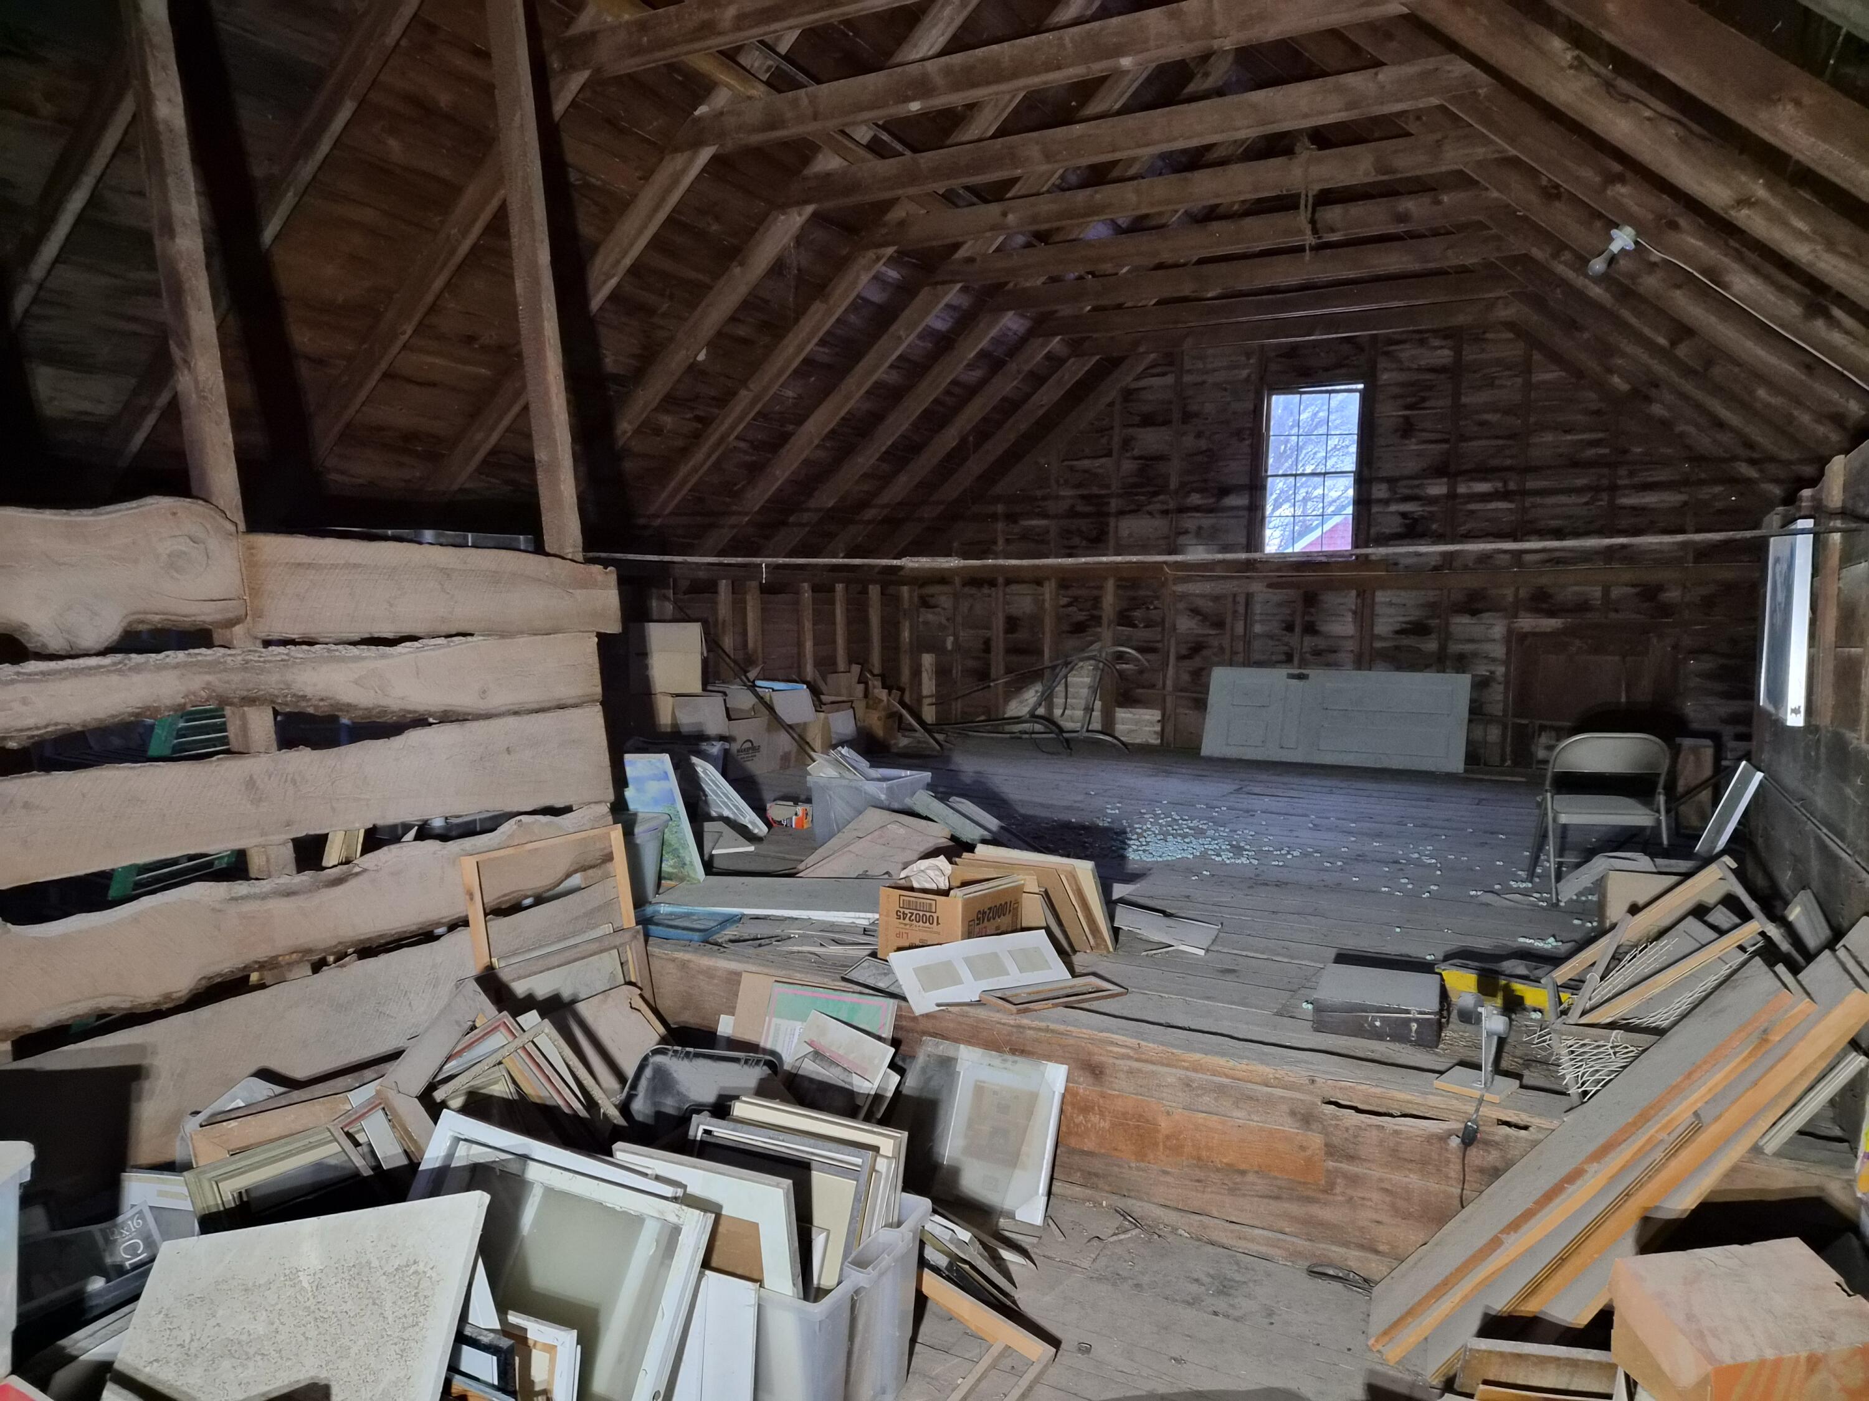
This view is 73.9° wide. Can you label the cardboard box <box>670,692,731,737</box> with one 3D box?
[{"bbox_3d":[-1.815,0.082,8.700,0.388,0.275,0.510,3,4,29],"label":"cardboard box"}]

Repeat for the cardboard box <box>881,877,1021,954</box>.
[{"bbox_3d":[0.065,0.765,4.376,0.342,0.243,0.399,4,4,35],"label":"cardboard box"}]

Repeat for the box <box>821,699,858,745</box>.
[{"bbox_3d":[-0.957,0.291,10.279,0.388,0.398,0.500,3,4,29],"label":"box"}]

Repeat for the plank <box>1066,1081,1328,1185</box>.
[{"bbox_3d":[0.682,1.188,3.386,0.734,0.153,0.031,3,4,29],"label":"plank"}]

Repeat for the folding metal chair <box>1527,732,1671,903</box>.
[{"bbox_3d":[2.950,0.505,5.513,0.461,0.730,0.487,2,4,7],"label":"folding metal chair"}]

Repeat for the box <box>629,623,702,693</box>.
[{"bbox_3d":[-1.845,-0.296,8.495,0.490,0.469,0.408,0,4,-14],"label":"box"}]

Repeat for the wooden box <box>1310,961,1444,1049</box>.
[{"bbox_3d":[1.326,0.901,3.703,0.333,0.102,0.406,3,4,22],"label":"wooden box"}]

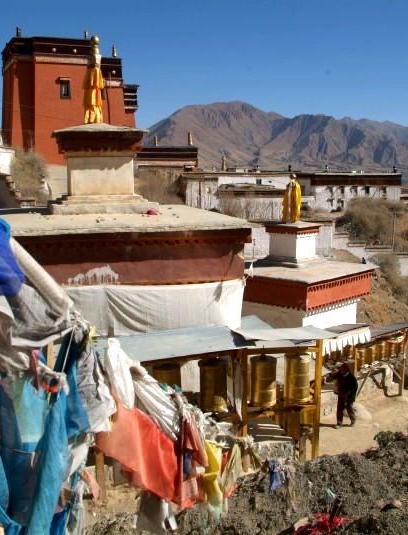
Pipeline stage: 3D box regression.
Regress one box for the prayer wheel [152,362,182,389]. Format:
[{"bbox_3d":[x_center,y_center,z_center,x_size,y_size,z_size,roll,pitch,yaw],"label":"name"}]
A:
[{"bbox_3d":[-0.669,2.186,10.850,0.490,0.870,0.490,1,10,0],"label":"prayer wheel"}]

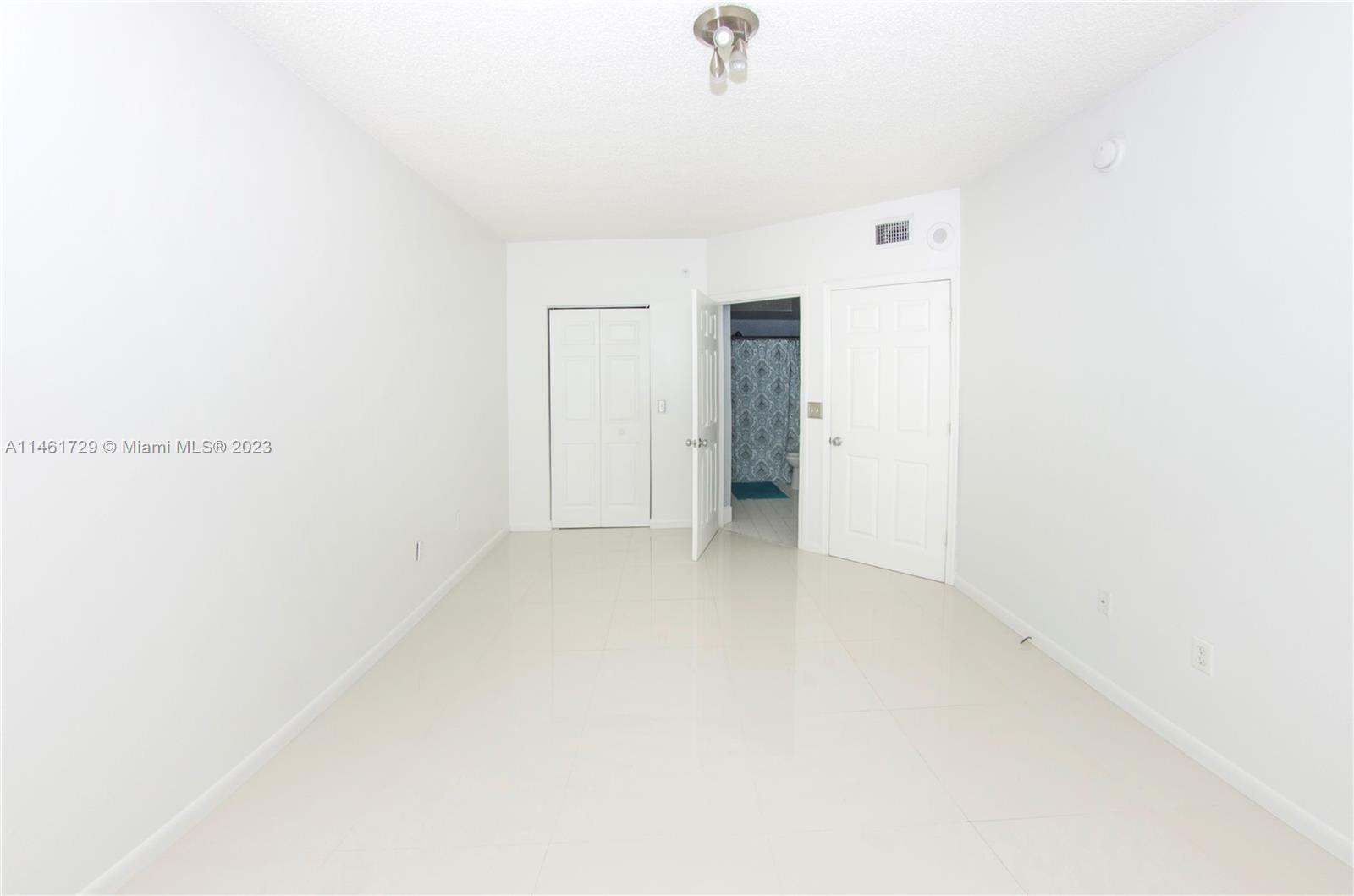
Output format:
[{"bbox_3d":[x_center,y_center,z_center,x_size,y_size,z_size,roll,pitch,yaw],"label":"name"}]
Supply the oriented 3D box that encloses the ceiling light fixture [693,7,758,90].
[{"bbox_3d":[0.173,-1.379,1.973,0.240,0.200,0.270,0,6,0],"label":"ceiling light fixture"}]

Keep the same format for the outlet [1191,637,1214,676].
[{"bbox_3d":[1.889,0.750,2.026,0.012,0.115,0.075,0,6,0],"label":"outlet"}]

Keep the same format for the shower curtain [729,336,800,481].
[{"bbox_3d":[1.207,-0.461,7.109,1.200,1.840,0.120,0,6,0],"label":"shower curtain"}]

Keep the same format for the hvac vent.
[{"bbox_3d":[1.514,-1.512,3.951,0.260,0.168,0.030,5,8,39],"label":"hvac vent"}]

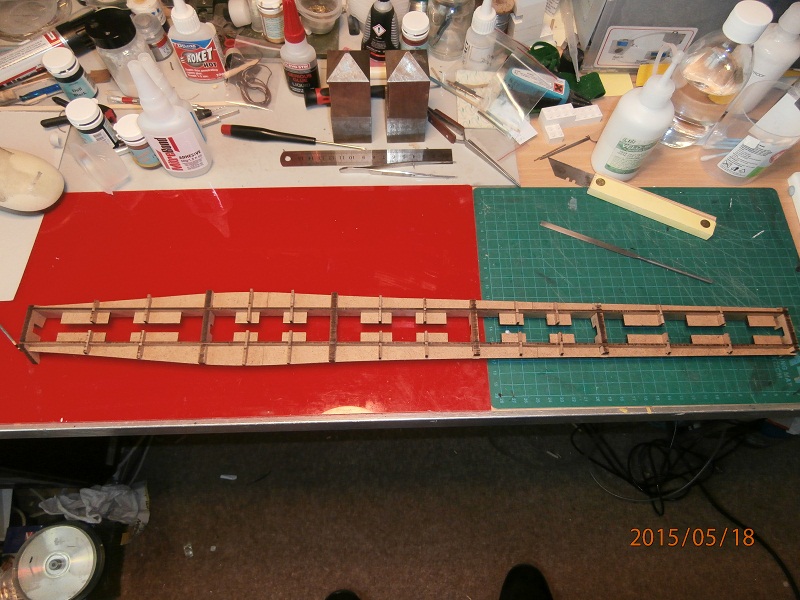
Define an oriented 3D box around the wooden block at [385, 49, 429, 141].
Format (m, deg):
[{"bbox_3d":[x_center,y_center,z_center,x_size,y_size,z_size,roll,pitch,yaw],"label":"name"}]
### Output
[{"bbox_3d":[0.007,-0.191,0.528,0.037,0.080,0.037,-1,66,-1],"label":"wooden block"}]

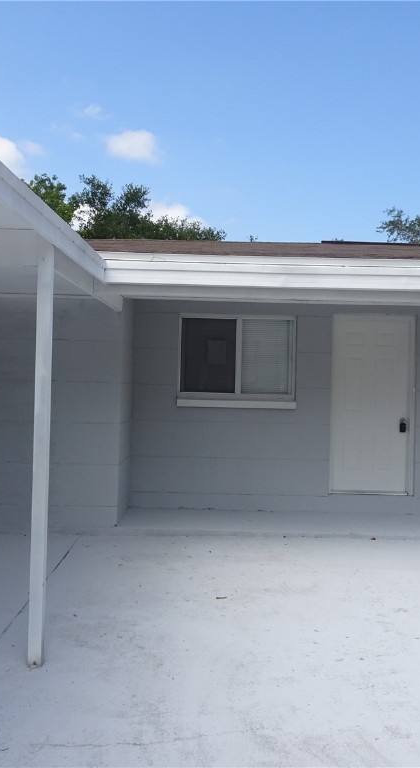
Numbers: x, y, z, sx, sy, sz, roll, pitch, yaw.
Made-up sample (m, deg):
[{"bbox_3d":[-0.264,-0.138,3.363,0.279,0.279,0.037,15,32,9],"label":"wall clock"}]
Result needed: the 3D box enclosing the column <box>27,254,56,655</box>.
[{"bbox_3d":[-0.950,0.394,4.024,0.083,2.370,0.083,1,-1,0],"label":"column"}]

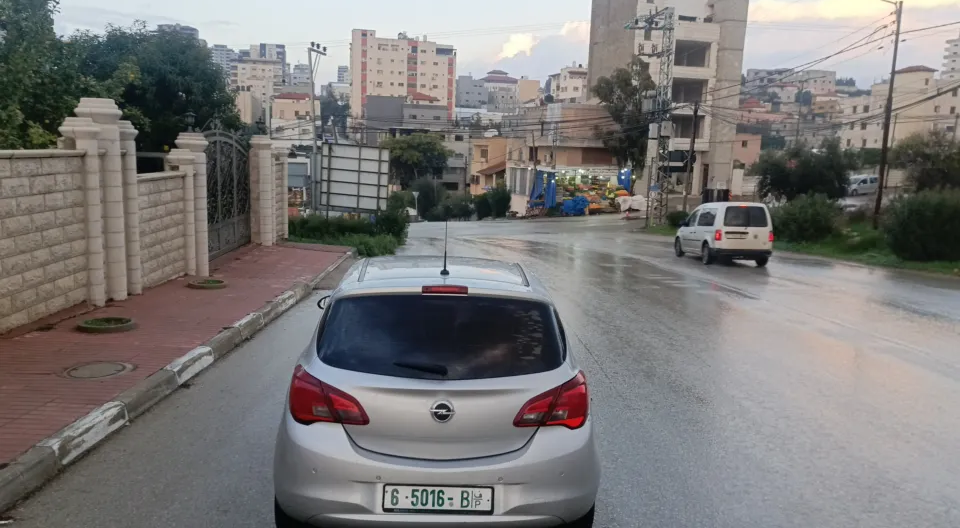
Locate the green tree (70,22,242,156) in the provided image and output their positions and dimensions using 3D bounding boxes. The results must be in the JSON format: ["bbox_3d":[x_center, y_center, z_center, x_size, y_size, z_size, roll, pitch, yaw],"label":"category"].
[{"bbox_3d":[-9.966,-4.131,20.517,5.200,6.353,5.200,2,9,0],"label":"green tree"}]

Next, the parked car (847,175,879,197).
[{"bbox_3d":[33.363,-6.844,57.865,4.400,1.800,1.800,0,9,-15],"label":"parked car"}]

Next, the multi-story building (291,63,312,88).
[{"bbox_3d":[-77.730,-82.819,296.909,9.585,12.200,14.000,2,9,0],"label":"multi-story building"}]

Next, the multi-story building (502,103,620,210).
[{"bbox_3d":[8.475,-11.273,70.421,11.914,10.742,11.000,3,9,3],"label":"multi-story building"}]

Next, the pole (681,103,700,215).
[{"bbox_3d":[15.281,-7.535,48.281,0.320,8.360,0.320,3,10,0],"label":"pole"}]

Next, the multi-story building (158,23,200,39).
[{"bbox_3d":[-148.986,-97.919,330.000,20.000,38.000,18.000,-2,10,-22],"label":"multi-story building"}]

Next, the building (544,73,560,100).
[{"bbox_3d":[20.509,-48.170,183.346,4.546,7.755,11.000,4,9,10],"label":"building"}]

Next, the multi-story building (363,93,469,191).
[{"bbox_3d":[-9.845,-19.665,108.415,16.244,15.325,13.000,2,9,0],"label":"multi-story building"}]

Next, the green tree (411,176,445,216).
[{"bbox_3d":[-3.732,-4.766,47.771,2.500,3.006,2.500,2,9,0],"label":"green tree"}]

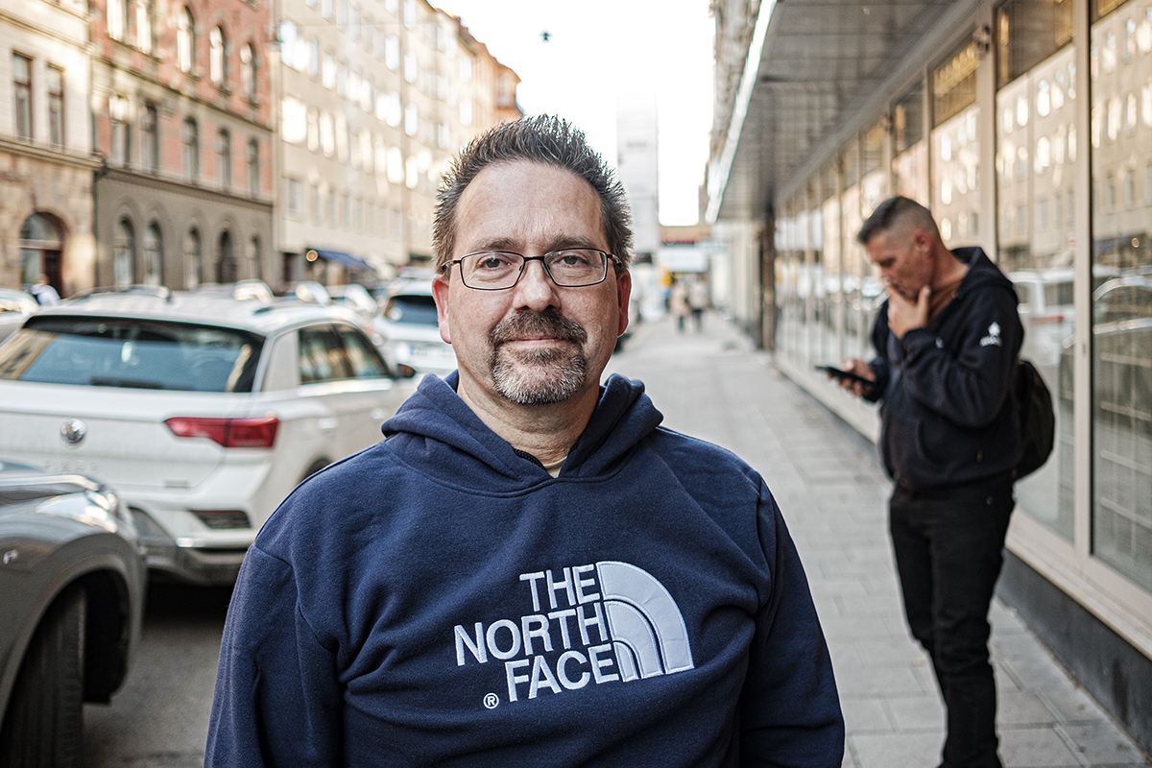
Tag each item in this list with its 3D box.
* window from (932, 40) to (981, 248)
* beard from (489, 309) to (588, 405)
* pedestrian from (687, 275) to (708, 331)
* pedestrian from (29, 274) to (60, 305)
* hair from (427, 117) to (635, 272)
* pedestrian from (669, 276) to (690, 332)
[{"bbox_3d":[2.150,-0.700,6.350,0.120,2.500,1.180,0,4,5],"label":"window"},{"bbox_3d":[-0.032,-0.022,0.950,0.084,0.083,0.055,-1,4,-5],"label":"beard"},{"bbox_3d":[3.825,-2.490,35.000,0.520,1.710,0.420,0,4,5],"label":"pedestrian"},{"bbox_3d":[-9.500,-1.100,20.100,0.500,1.700,0.500,-2,4,-11],"label":"pedestrian"},{"bbox_3d":[-0.040,-0.162,1.030,0.182,0.168,0.200,-1,4,-5],"label":"hair"},{"bbox_3d":[3.255,-2.475,35.000,0.520,1.690,0.420,0,4,5],"label":"pedestrian"}]

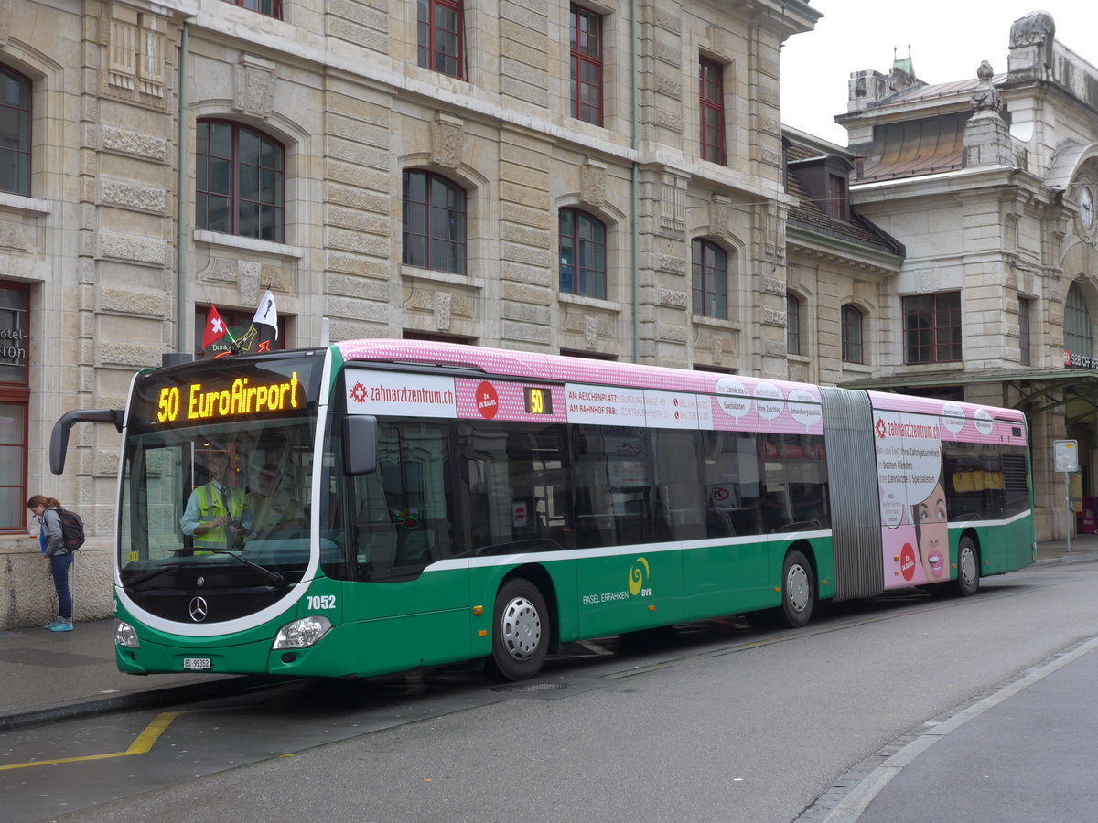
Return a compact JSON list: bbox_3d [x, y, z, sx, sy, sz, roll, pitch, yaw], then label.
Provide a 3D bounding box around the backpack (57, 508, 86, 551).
[{"bbox_3d":[-5.402,1.334,17.631,0.260,0.480,0.310,-7,0,-17],"label":"backpack"}]

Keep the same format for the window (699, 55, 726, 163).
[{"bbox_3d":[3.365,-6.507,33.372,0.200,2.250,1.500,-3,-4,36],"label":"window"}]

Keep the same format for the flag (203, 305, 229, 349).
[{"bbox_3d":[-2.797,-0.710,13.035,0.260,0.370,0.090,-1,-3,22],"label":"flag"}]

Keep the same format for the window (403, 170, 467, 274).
[{"bbox_3d":[-1.852,-3.029,24.758,0.200,1.606,1.850,-2,-3,35],"label":"window"}]

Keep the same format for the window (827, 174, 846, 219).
[{"bbox_3d":[8.327,-6.176,44.930,0.150,1.230,1.080,-3,-4,36],"label":"window"}]

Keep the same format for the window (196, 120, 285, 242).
[{"bbox_3d":[-4.535,-3.398,22.658,0.200,1.700,1.900,-3,-4,36],"label":"window"}]

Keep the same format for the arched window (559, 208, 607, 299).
[{"bbox_3d":[0.545,-3.039,29.674,0.200,1.700,1.900,-3,-4,36],"label":"arched window"}]

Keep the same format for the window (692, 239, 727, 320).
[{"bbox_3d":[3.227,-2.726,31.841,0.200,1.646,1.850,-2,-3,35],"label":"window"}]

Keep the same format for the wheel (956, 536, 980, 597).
[{"bbox_3d":[6.313,2.373,23.900,0.300,0.950,0.950,-2,-3,35],"label":"wheel"}]

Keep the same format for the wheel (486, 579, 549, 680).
[{"bbox_3d":[-0.356,2.010,14.383,0.290,0.950,0.950,-2,-3,34],"label":"wheel"}]

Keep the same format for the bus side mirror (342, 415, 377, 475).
[{"bbox_3d":[-1.489,0.263,12.244,0.260,0.450,0.120,-2,-3,22],"label":"bus side mirror"}]

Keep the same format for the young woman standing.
[{"bbox_3d":[-5.909,1.793,18.400,0.540,1.600,0.450,0,-3,-16],"label":"young woman standing"}]

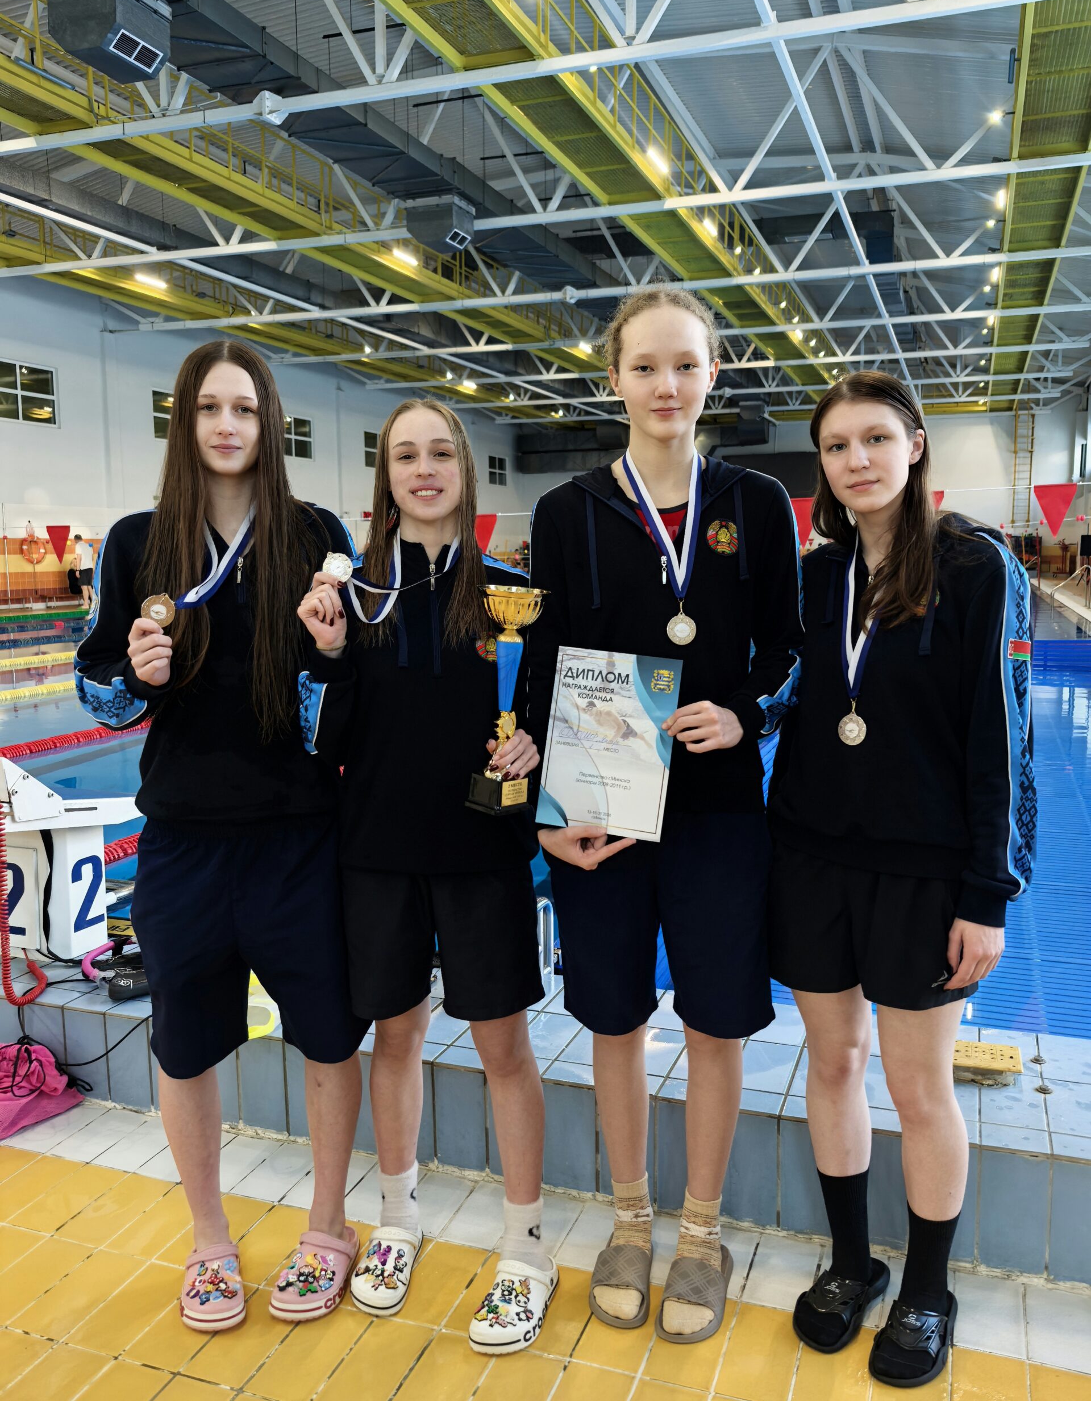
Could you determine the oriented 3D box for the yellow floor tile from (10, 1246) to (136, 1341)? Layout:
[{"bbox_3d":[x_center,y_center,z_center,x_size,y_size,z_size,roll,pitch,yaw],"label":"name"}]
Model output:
[{"bbox_3d":[-0.883,1.133,2.163,0.120,0.010,0.244,2,8,19],"label":"yellow floor tile"}]

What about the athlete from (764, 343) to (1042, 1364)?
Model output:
[{"bbox_3d":[0.613,0.295,1.960,0.470,1.690,0.340,4,8,28],"label":"athlete"}]

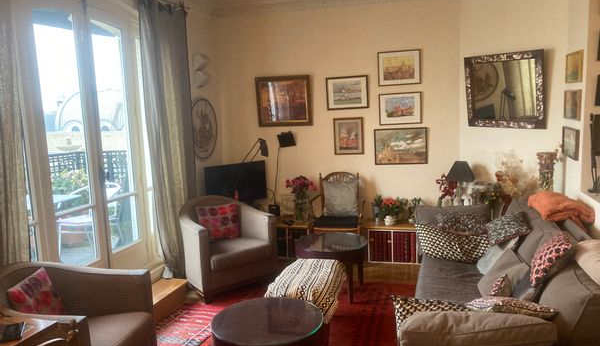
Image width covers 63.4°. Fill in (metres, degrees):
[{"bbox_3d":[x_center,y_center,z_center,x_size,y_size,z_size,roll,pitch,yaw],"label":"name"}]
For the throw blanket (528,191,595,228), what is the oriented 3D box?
[{"bbox_3d":[1.761,0.240,3.281,0.356,0.178,0.446,0,8,17],"label":"throw blanket"}]

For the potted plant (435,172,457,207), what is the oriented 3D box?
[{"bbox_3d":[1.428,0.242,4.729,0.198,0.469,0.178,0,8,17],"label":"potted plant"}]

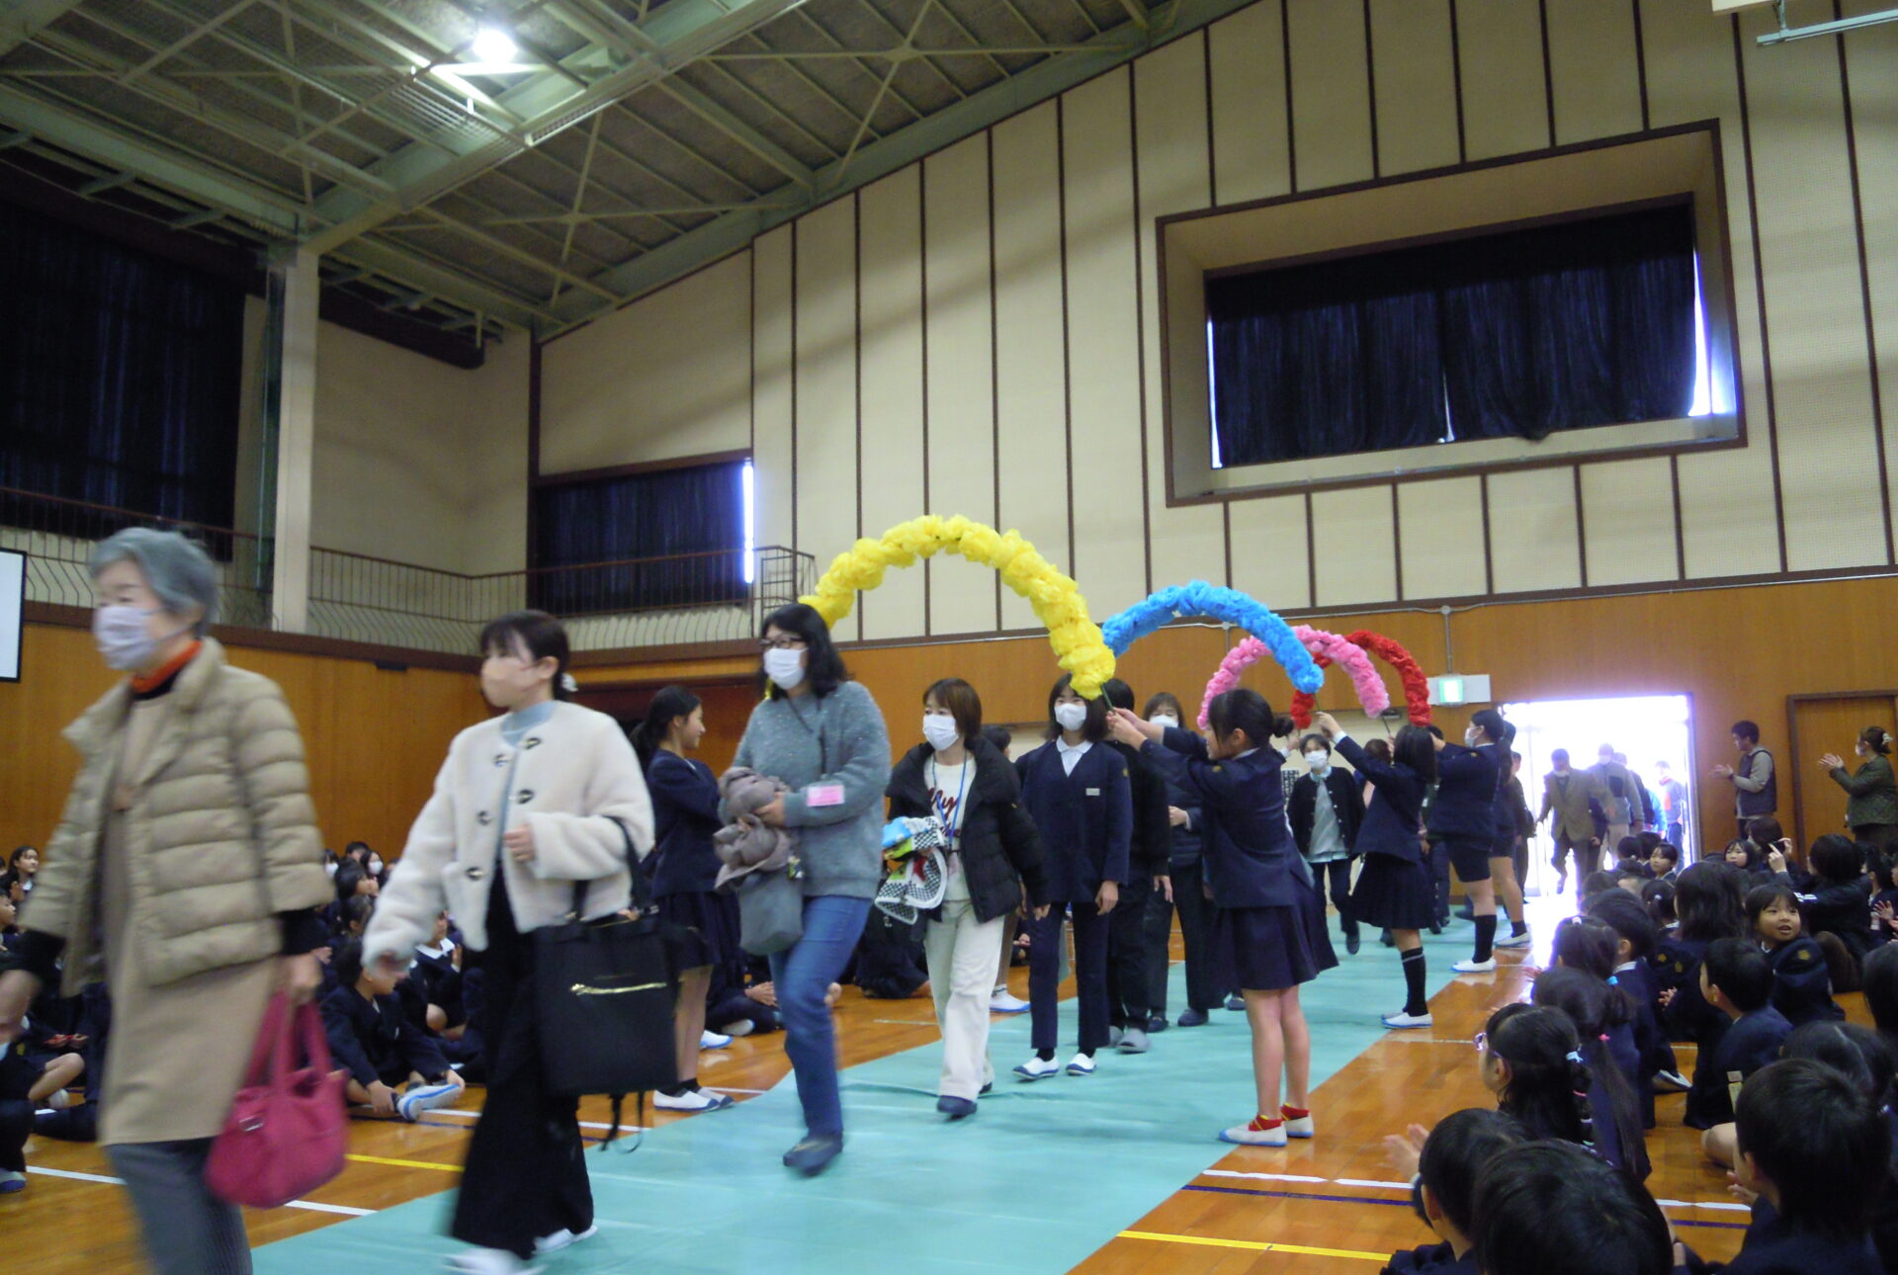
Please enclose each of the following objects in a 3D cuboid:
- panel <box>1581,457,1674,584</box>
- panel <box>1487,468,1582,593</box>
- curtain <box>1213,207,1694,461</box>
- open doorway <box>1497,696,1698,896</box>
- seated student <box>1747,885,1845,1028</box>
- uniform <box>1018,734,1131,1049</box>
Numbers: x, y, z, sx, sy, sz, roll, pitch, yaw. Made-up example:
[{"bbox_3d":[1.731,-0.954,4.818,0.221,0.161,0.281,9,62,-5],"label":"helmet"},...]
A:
[{"bbox_3d":[7.155,-1.215,16.138,0.879,1.331,0.050,-4,-8,25],"label":"panel"},{"bbox_3d":[5.980,-1.086,15.701,0.877,1.217,0.050,-4,-7,25],"label":"panel"},{"bbox_3d":[5.627,-3.443,17.830,5.427,2.432,0.200,-4,-7,25],"label":"curtain"},{"bbox_3d":[6.795,1.718,16.027,1.837,2.136,0.150,-4,-8,25],"label":"open doorway"},{"bbox_3d":[3.195,1.285,5.850,0.430,0.670,0.360,0,-7,-9],"label":"seated student"},{"bbox_3d":[0.495,1.028,6.100,0.430,1.240,0.260,-2,-7,11],"label":"uniform"}]

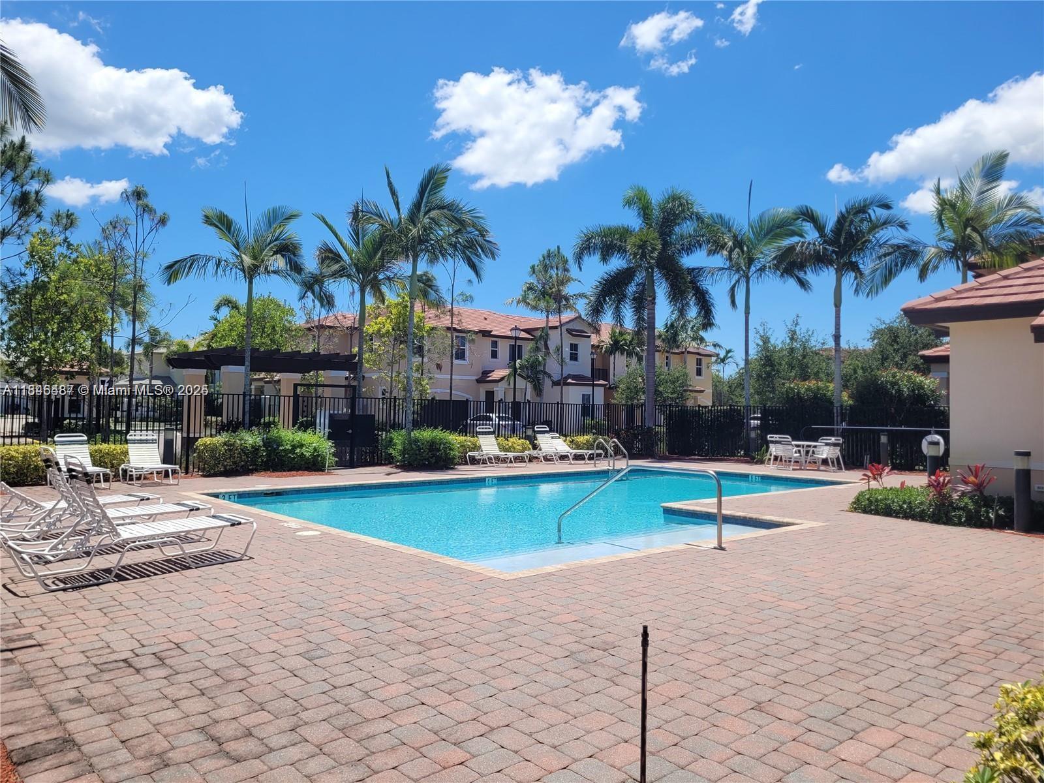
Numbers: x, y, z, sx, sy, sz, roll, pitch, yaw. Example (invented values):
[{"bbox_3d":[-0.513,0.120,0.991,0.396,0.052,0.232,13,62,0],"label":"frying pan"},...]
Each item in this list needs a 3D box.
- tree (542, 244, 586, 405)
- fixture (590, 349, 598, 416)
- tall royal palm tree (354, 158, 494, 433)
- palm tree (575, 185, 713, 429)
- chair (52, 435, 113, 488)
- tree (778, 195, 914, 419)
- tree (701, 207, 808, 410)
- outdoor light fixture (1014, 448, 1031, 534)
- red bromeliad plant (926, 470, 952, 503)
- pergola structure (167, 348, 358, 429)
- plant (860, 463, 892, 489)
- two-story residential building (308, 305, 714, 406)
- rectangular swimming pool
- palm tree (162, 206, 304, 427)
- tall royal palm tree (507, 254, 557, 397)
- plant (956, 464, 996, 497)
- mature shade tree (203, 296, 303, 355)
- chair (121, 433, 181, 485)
[{"bbox_3d":[1.714,-1.832,33.070,1.819,8.530,1.850,1,-2,3],"label":"tree"},{"bbox_3d":[3.168,0.320,35.008,0.360,4.400,0.360,1,-2,5],"label":"fixture"},{"bbox_3d":[-2.581,-1.984,20.466,3.671,7.920,3.700,1,-2,-8],"label":"tall royal palm tree"},{"bbox_3d":[4.098,-2.403,26.885,4.711,9.395,4.700,1,-2,9],"label":"palm tree"},{"bbox_3d":[-8.017,1.284,14.208,0.700,0.920,1.450,2,-2,-41],"label":"chair"},{"bbox_3d":[10.022,-1.893,24.300,4.100,8.300,4.000,1,-1,0],"label":"tree"},{"bbox_3d":[7.915,-2.010,26.700,3.600,8.500,3.600,1,-1,0],"label":"tree"},{"bbox_3d":[6.651,1.322,10.414,0.190,1.071,0.190,0,-2,33],"label":"outdoor light fixture"},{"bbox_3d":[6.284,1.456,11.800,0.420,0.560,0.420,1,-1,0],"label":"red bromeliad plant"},{"bbox_3d":[-7.055,0.472,21.483,4.200,2.900,3.850,3,-2,-43],"label":"pergola structure"},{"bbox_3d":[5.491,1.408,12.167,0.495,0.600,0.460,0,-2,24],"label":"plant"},{"bbox_3d":[1.846,-1.170,49.528,30.000,8.000,14.000,2,-2,-41],"label":"two-story residential building"},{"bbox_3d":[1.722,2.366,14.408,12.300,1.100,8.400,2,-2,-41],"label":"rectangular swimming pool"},{"bbox_3d":[-7.107,-1.321,19.300,3.400,6.500,3.400,1,-1,0],"label":"palm tree"},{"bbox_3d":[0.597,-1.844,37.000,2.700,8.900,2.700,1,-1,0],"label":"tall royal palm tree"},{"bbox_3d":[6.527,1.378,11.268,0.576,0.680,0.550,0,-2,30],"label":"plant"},{"bbox_3d":[-11.617,-0.863,34.000,4.700,6.300,4.700,1,-1,0],"label":"mature shade tree"},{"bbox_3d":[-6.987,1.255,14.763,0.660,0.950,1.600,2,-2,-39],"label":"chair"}]

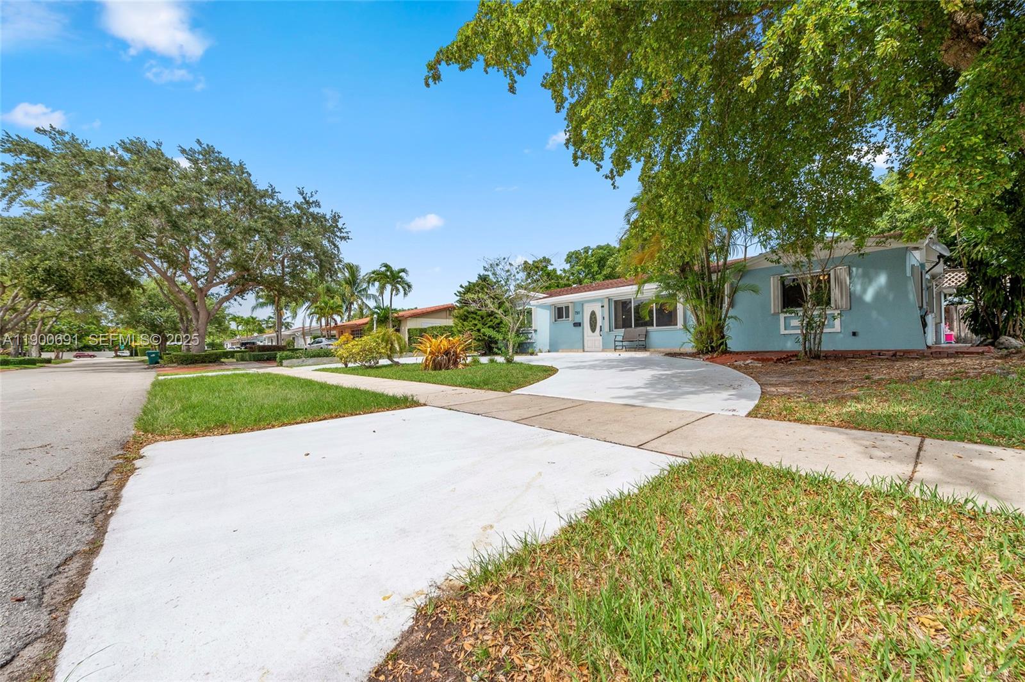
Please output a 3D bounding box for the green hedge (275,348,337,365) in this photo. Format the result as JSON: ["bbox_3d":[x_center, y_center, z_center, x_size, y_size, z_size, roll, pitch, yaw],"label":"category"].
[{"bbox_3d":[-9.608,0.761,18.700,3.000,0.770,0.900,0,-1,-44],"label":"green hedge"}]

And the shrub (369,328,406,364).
[{"bbox_3d":[-4.753,0.191,15.200,1.420,1.420,1.400,0,-1,-17],"label":"shrub"}]

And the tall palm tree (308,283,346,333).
[{"bbox_3d":[-15.362,-1.758,33.000,3.100,6.040,3.000,0,-1,-25],"label":"tall palm tree"}]

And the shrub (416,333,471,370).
[{"bbox_3d":[-2.092,0.322,12.100,1.650,1.100,1.450,-1,-1,-10],"label":"shrub"}]

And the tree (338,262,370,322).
[{"bbox_3d":[-16.118,-3.286,41.000,4.200,9.580,4.200,0,-1,-21],"label":"tree"}]

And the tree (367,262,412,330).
[{"bbox_3d":[-7.655,-1.907,24.800,2.800,5.960,2.700,0,-1,-17],"label":"tree"}]

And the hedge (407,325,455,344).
[{"bbox_3d":[-4.966,-0.088,24.441,3.800,1.650,1.000,0,-1,-41],"label":"hedge"}]

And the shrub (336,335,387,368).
[{"bbox_3d":[-5.525,0.371,14.500,1.850,1.210,1.500,0,-1,-21],"label":"shrub"}]

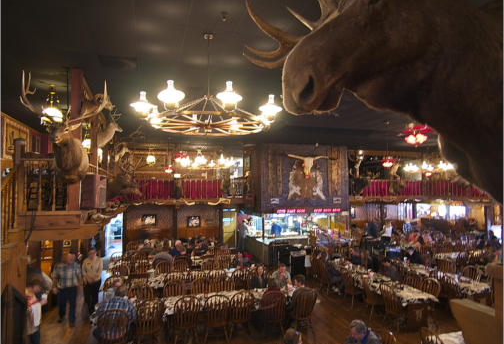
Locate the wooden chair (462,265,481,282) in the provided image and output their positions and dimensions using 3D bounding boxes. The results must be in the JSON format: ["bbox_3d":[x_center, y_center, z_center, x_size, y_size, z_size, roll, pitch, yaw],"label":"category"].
[{"bbox_3d":[5.972,3.150,9.746,0.560,0.980,0.500,2,-3,-28],"label":"wooden chair"}]

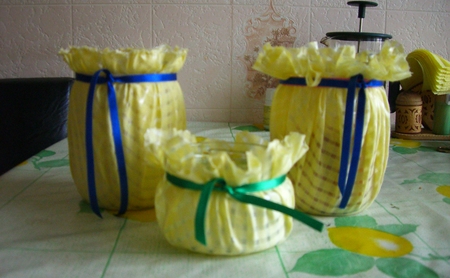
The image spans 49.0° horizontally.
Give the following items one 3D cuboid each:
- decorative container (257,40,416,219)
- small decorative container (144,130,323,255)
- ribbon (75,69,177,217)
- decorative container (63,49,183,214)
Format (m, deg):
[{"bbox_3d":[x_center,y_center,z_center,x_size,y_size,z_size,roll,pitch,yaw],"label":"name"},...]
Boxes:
[{"bbox_3d":[0.097,-0.014,0.459,0.143,0.150,0.135,0,10,-6],"label":"decorative container"},{"bbox_3d":[0.003,0.033,0.376,0.126,0.083,0.120,1,10,0],"label":"small decorative container"},{"bbox_3d":[-0.088,-0.004,0.459,0.100,0.124,0.108,1,10,3],"label":"ribbon"},{"bbox_3d":[-0.092,-0.015,0.464,0.118,0.143,0.118,1,10,0],"label":"decorative container"}]

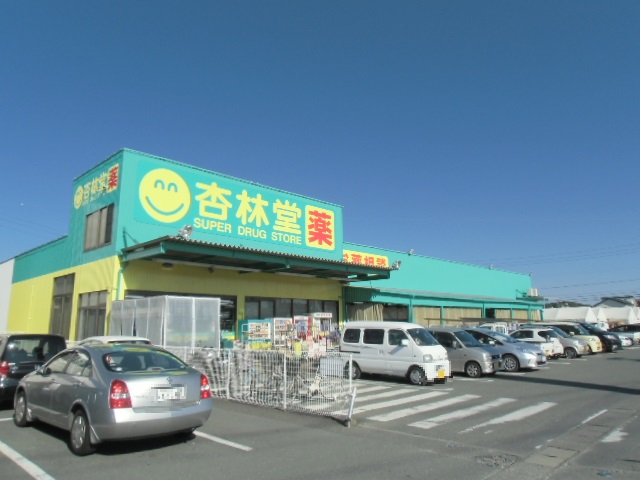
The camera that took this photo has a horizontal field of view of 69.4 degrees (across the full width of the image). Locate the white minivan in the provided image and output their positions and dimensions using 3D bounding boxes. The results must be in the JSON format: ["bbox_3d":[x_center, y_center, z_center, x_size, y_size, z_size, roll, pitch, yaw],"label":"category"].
[{"bbox_3d":[2.329,3.428,14.501,1.475,1.830,3.395,10,-15,-44],"label":"white minivan"}]

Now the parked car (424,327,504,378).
[{"bbox_3d":[4.542,3.766,15.923,3.395,1.630,1.475,-11,-15,43],"label":"parked car"}]

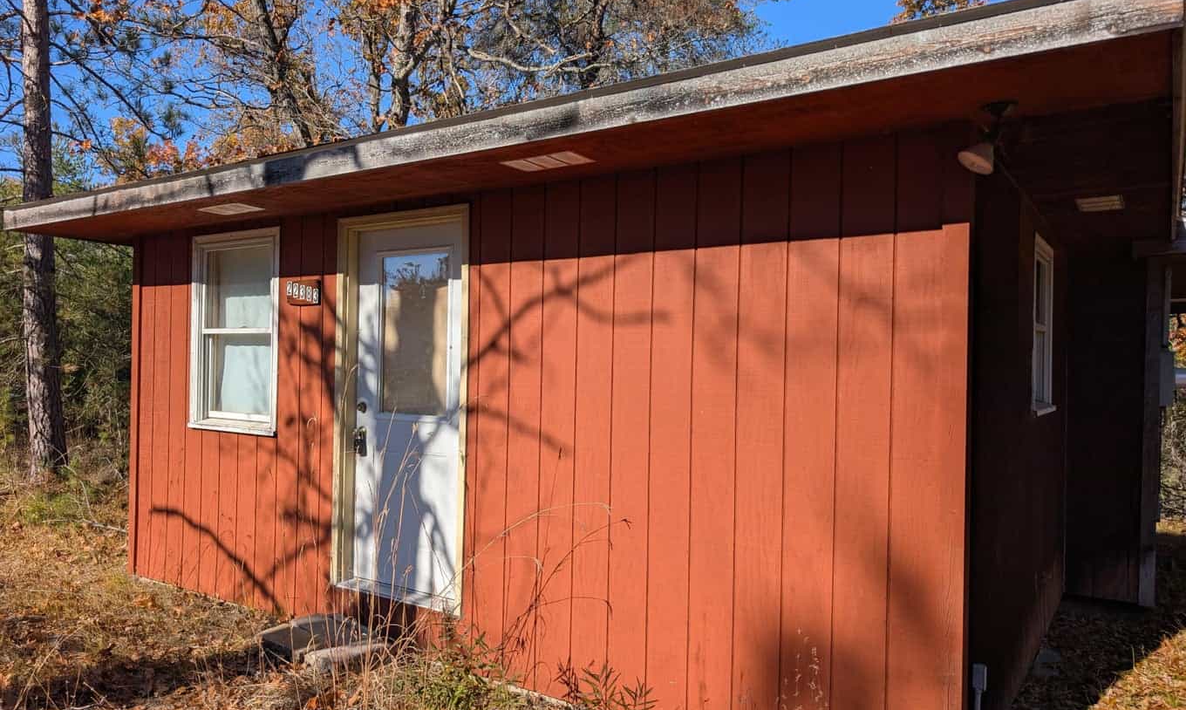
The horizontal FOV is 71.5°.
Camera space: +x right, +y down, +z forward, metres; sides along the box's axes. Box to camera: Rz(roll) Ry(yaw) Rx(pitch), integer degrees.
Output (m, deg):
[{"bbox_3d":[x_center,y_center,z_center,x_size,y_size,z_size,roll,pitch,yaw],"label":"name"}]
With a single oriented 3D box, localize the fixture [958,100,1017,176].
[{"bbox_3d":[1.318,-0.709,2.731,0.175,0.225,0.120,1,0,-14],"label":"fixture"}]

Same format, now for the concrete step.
[{"bbox_3d":[-1.501,1.534,4.446,0.390,0.100,0.450,1,0,34],"label":"concrete step"}]

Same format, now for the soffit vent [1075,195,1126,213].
[{"bbox_3d":[2.655,-0.793,4.311,0.205,0.020,0.410,1,0,34],"label":"soffit vent"}]

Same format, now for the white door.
[{"bbox_3d":[-1.008,0.294,4.585,0.905,2.040,0.055,1,0,34],"label":"white door"}]

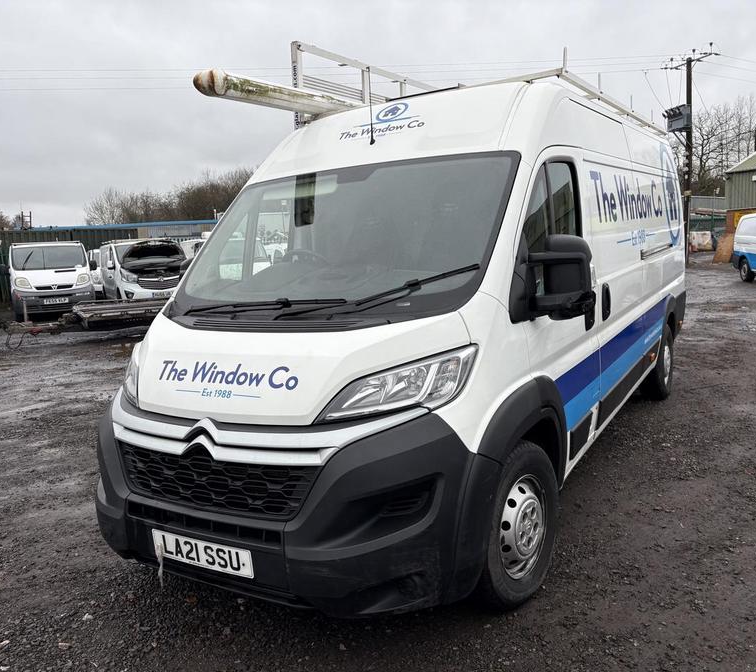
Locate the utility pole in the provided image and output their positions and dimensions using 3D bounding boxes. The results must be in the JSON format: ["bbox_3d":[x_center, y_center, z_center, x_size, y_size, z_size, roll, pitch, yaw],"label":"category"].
[{"bbox_3d":[13.978,-8.022,30.490,0.950,9.750,2.400,-8,9,-35],"label":"utility pole"}]

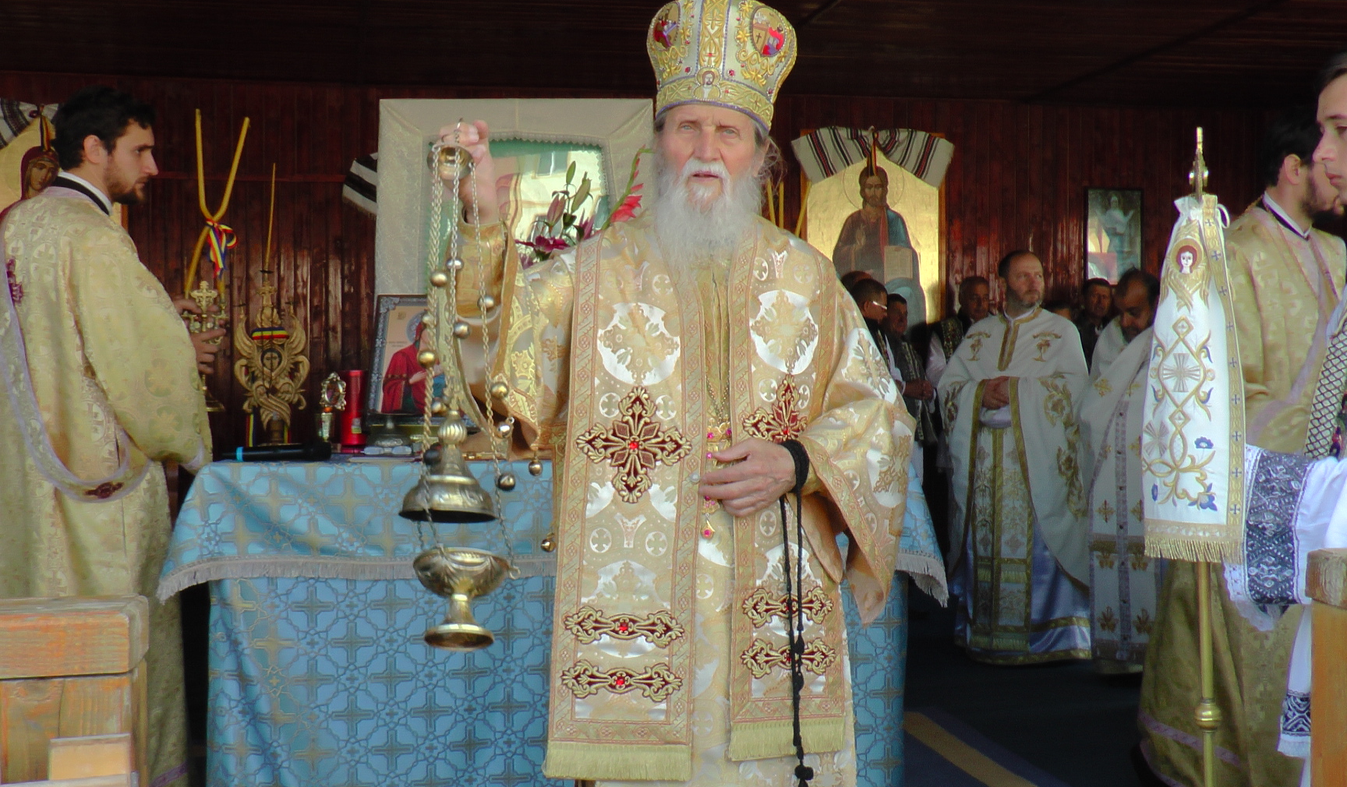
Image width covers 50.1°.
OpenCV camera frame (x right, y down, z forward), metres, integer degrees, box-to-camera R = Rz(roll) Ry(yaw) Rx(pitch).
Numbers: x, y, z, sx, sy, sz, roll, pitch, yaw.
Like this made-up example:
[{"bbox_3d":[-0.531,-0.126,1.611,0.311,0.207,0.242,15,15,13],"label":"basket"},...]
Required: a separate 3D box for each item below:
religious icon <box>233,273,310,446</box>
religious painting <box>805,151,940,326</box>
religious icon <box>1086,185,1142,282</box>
[{"bbox_3d":[-1.075,-0.091,3.850,0.215,0.465,0.120,0,0,-9],"label":"religious icon"},{"bbox_3d":[1.136,-0.914,8.200,0.820,1.120,0.050,0,0,-10],"label":"religious painting"},{"bbox_3d":[2.606,-0.929,8.500,0.370,0.590,0.035,0,0,-10],"label":"religious icon"}]

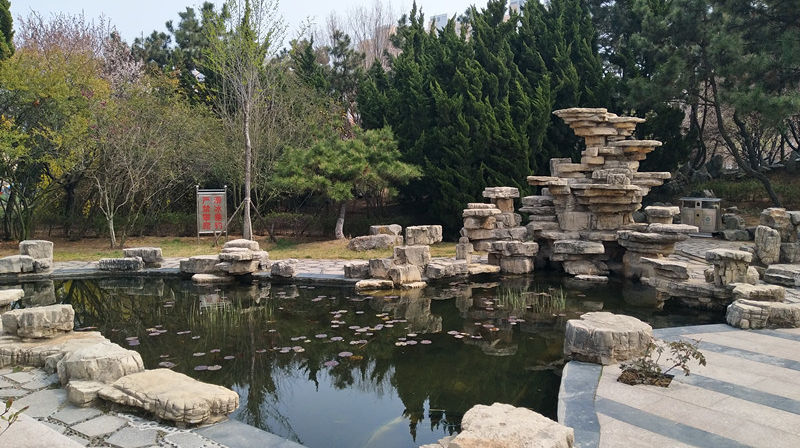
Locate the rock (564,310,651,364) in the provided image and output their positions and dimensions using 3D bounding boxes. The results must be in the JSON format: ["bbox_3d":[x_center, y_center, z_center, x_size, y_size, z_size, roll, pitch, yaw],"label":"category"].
[{"bbox_3d":[2.024,1.120,5.990,0.800,0.330,0.800,-1,5,0],"label":"rock"}]

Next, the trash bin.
[{"bbox_3d":[8.511,-0.247,17.036,0.420,0.990,0.970,-5,6,-42],"label":"trash bin"}]

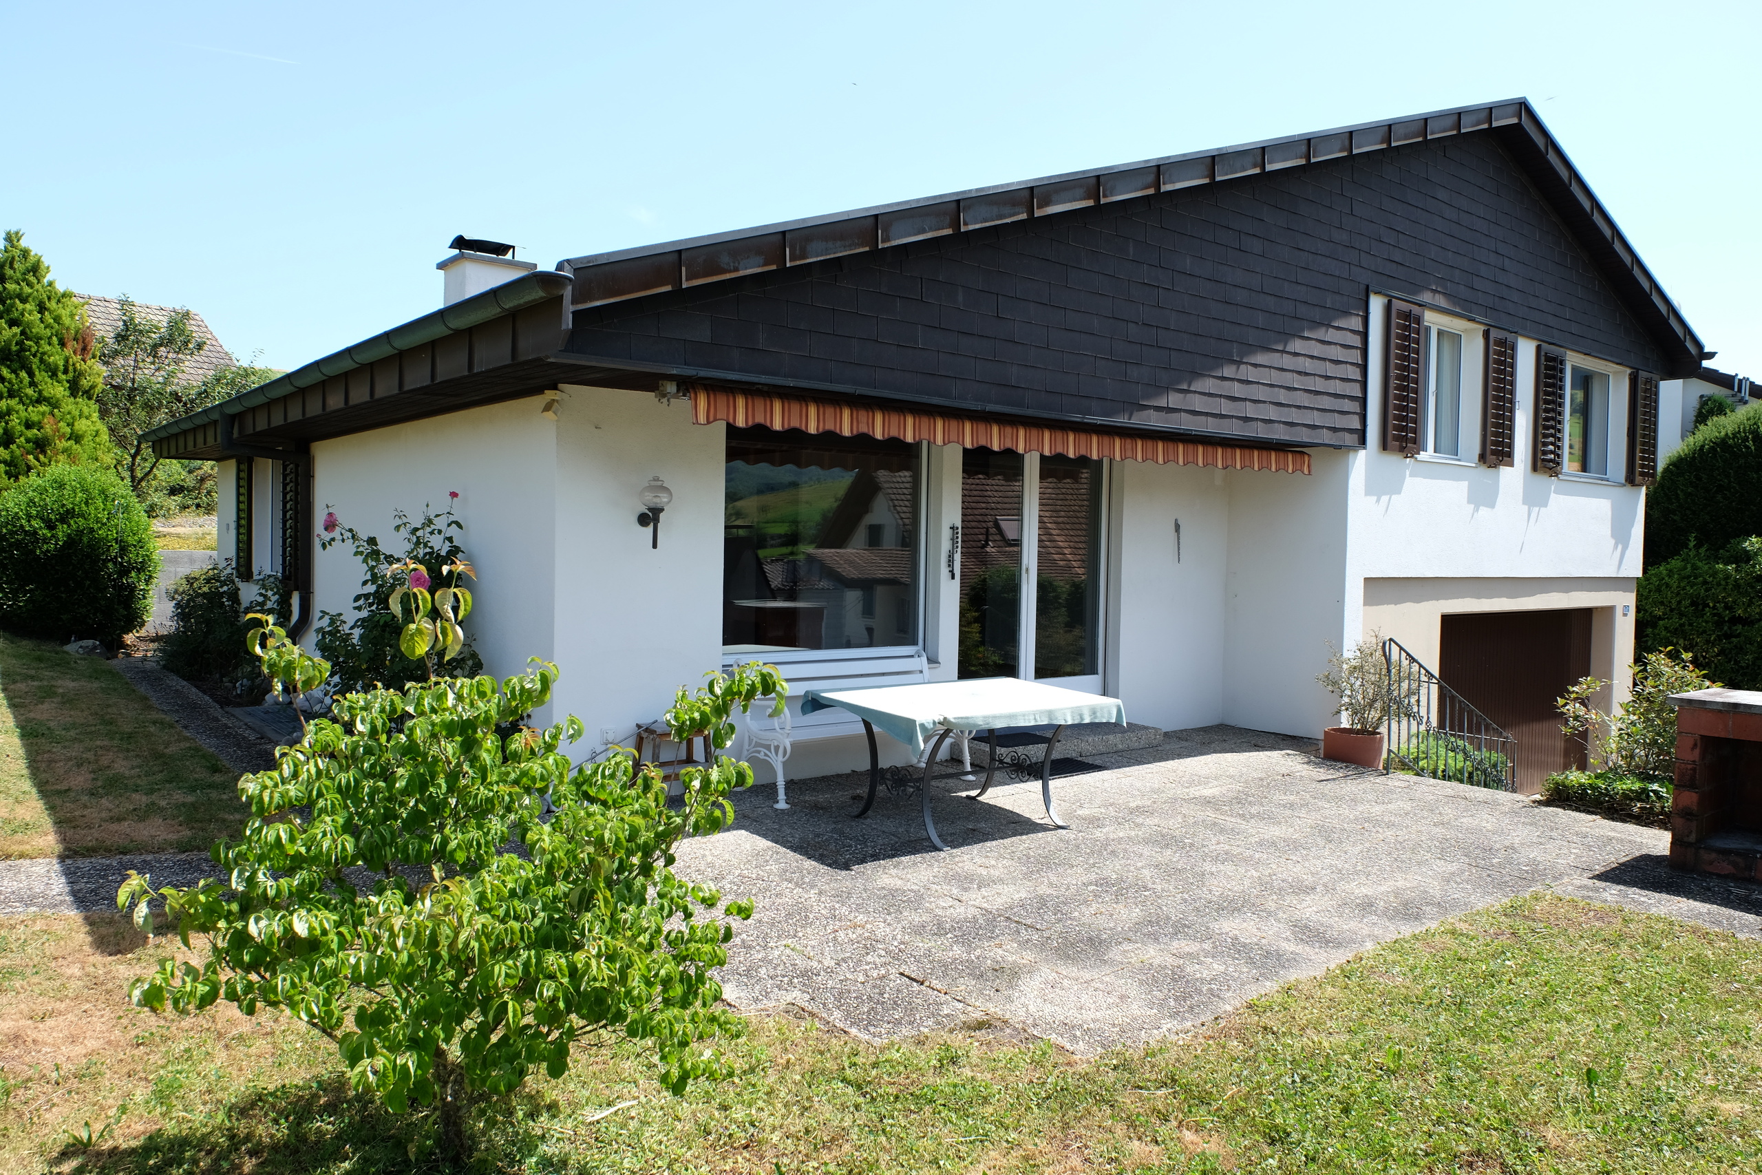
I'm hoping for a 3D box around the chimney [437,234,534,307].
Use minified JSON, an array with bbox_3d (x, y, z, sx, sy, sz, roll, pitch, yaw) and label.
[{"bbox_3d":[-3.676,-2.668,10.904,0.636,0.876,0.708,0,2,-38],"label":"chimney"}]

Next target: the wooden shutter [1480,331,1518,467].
[{"bbox_3d":[5.785,-1.768,10.991,0.591,1.233,0.054,0,2,-38],"label":"wooden shutter"}]

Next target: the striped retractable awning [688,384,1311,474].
[{"bbox_3d":[1.239,-1.018,8.075,5.840,0.250,0.220,-1,3,-38],"label":"striped retractable awning"}]

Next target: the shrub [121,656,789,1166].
[{"bbox_3d":[-1.096,0.786,2.982,1.620,1.376,1.500,0,2,-20],"label":"shrub"}]

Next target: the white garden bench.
[{"bbox_3d":[-0.163,0.868,7.682,1.672,0.840,0.614,0,2,-38],"label":"white garden bench"}]

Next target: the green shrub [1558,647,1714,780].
[{"bbox_3d":[5.197,0.906,8.100,1.050,1.000,1.000,2,2,33],"label":"green shrub"}]

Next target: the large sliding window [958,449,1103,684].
[{"bbox_3d":[1.186,-0.079,9.306,1.757,2.084,0.109,0,2,-38],"label":"large sliding window"}]

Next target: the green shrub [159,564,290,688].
[{"bbox_3d":[-7.162,0.360,12.827,1.120,1.213,1.337,0,2,-38],"label":"green shrub"}]

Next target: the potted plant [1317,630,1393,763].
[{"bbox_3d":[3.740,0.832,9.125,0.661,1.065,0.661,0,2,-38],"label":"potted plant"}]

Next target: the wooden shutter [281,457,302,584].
[{"bbox_3d":[-5.717,-0.653,11.367,0.050,1.312,0.640,-1,3,-39],"label":"wooden shutter"}]

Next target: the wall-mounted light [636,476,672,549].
[{"bbox_3d":[-1.359,-0.446,7.069,0.232,0.437,0.292,-1,3,-38],"label":"wall-mounted light"}]

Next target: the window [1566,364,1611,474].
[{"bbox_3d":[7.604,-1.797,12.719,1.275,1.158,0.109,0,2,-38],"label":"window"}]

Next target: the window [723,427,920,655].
[{"bbox_3d":[-0.380,-0.302,8.224,1.840,1.568,0.100,-1,3,-38],"label":"window"}]

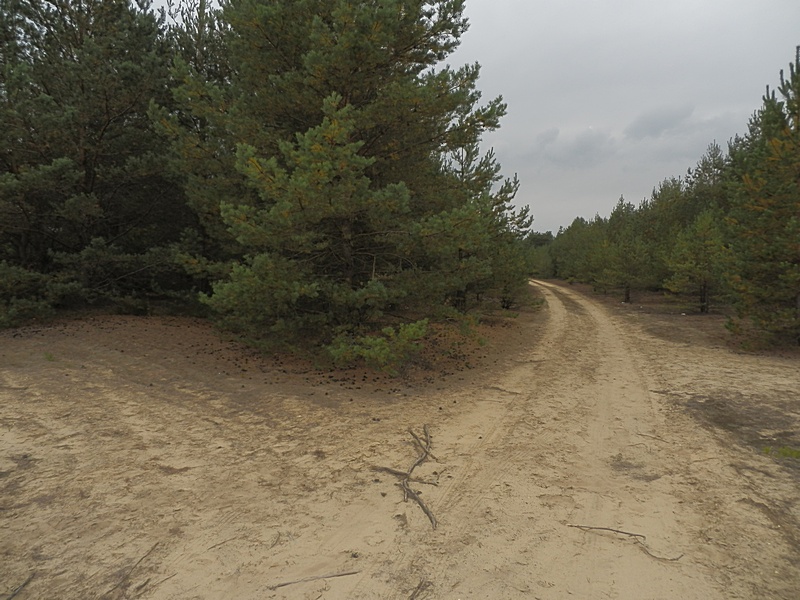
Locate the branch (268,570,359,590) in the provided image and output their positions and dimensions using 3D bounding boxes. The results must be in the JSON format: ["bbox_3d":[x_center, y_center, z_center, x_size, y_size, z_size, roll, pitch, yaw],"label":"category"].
[{"bbox_3d":[-0.432,1.425,2.818,0.460,0.025,0.035,-1,4,-19],"label":"branch"}]

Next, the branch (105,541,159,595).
[{"bbox_3d":[-1.392,1.415,2.942,0.045,0.030,0.509,0,3,4],"label":"branch"}]

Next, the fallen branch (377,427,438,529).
[{"bbox_3d":[0.045,1.287,4.357,0.521,0.120,2.150,0,3,3],"label":"fallen branch"}]

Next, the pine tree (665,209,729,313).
[{"bbox_3d":[10.556,-1.404,19.648,2.315,3.704,2.315,0,3,0],"label":"pine tree"}]

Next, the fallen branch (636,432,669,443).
[{"bbox_3d":[2.367,1.287,5.178,0.050,0.025,0.310,-2,4,-34],"label":"fallen branch"}]

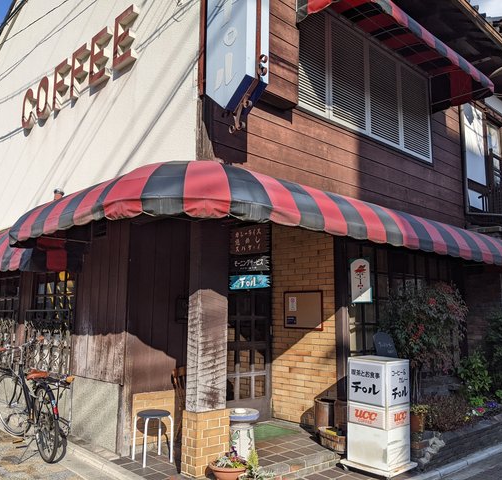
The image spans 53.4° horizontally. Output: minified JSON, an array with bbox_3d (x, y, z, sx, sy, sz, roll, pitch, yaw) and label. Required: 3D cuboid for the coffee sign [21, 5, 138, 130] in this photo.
[{"bbox_3d":[-2.459,-2.177,6.826,0.090,0.644,3.341,9,-12,-43],"label":"coffee sign"}]

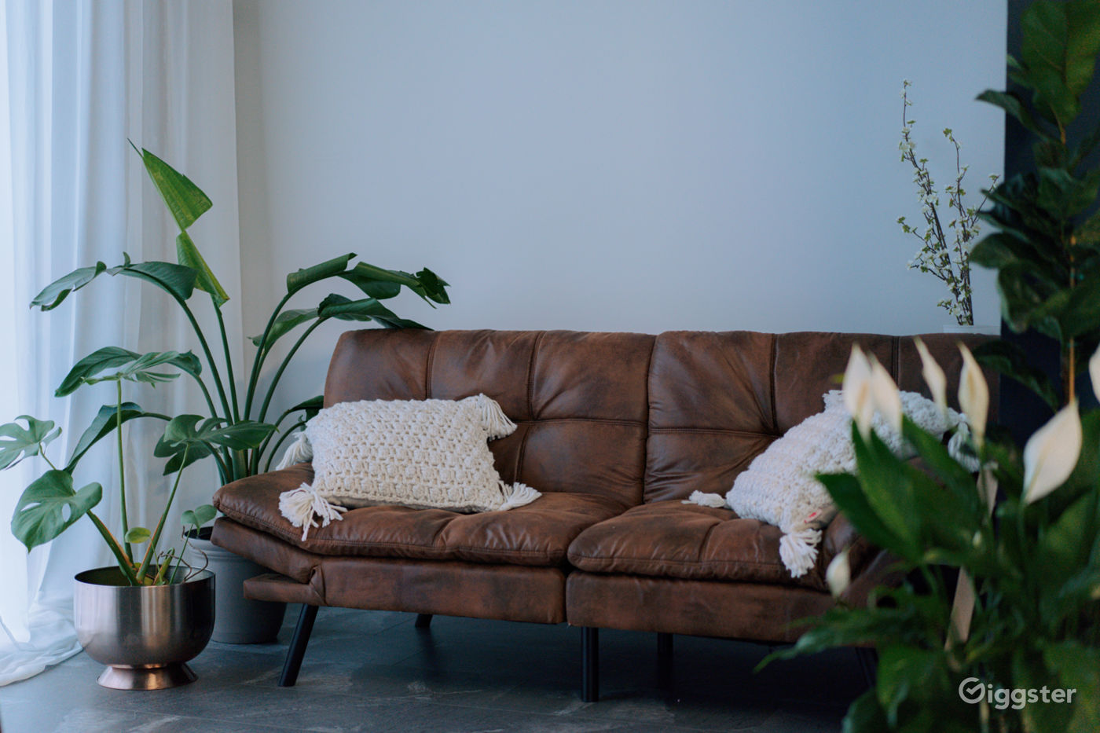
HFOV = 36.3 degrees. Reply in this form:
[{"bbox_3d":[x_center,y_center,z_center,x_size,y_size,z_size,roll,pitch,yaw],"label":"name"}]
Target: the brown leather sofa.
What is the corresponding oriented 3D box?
[{"bbox_3d":[0.175,0.333,3.954,1.810,0.810,0.840,1,3,21],"label":"brown leather sofa"}]

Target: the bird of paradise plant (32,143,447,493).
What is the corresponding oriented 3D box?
[{"bbox_3d":[-0.765,-0.083,4.351,0.990,0.940,0.600,0,3,0],"label":"bird of paradise plant"}]

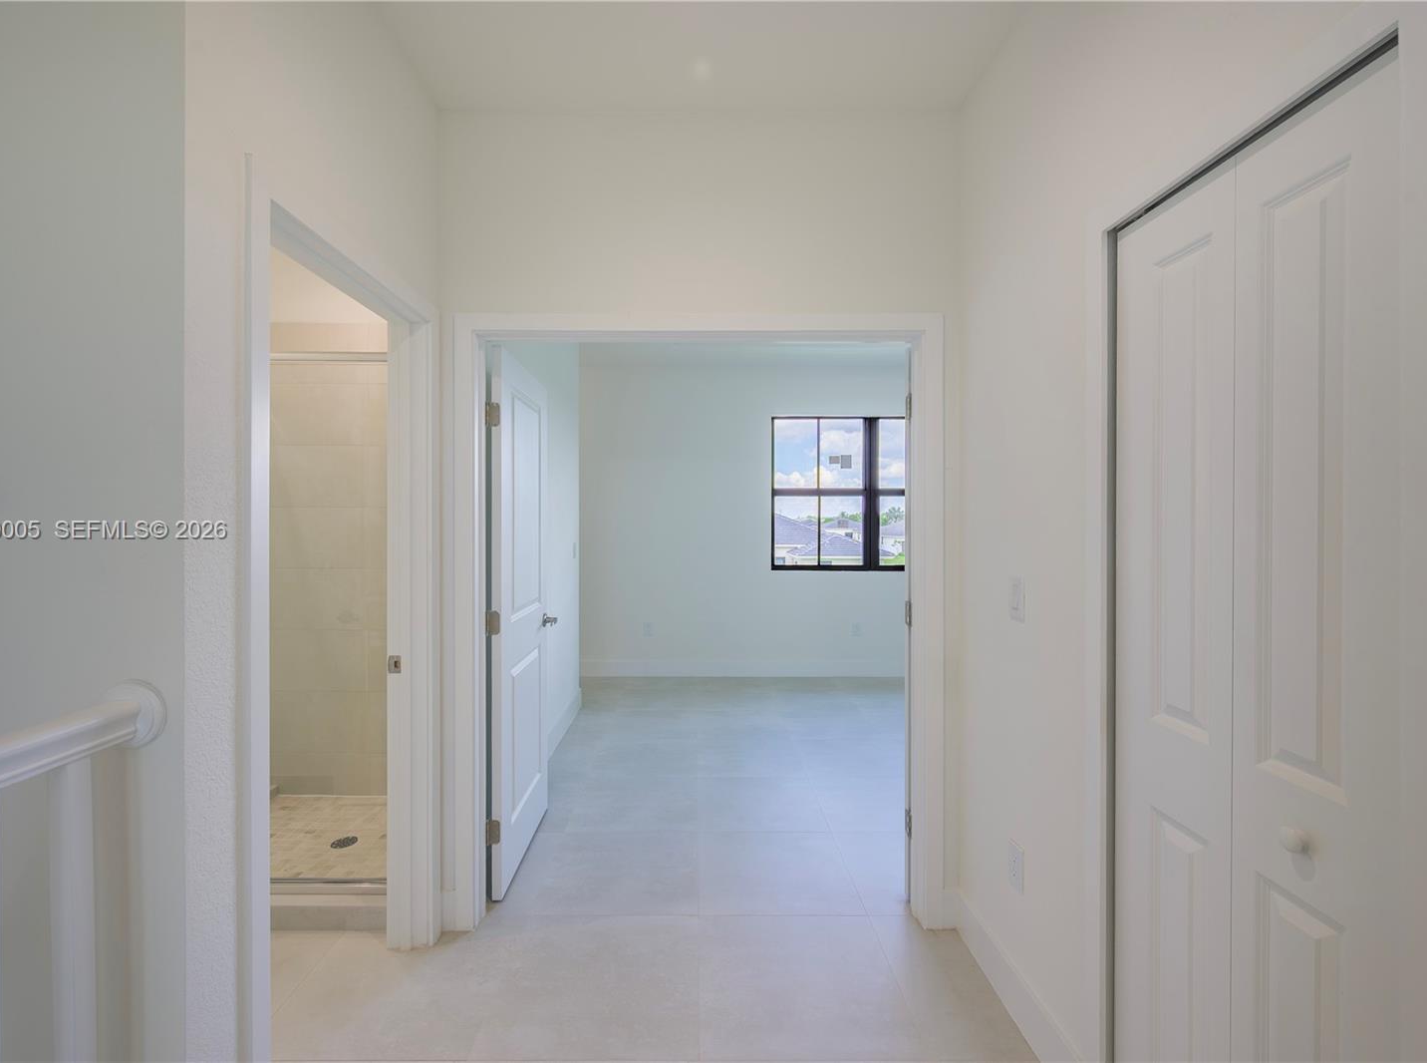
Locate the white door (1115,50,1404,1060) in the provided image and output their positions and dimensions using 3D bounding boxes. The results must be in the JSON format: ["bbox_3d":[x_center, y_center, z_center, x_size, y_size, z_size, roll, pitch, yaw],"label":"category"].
[{"bbox_3d":[0.919,0.364,1.077,0.038,2.008,0.597,0,1,-1],"label":"white door"}]

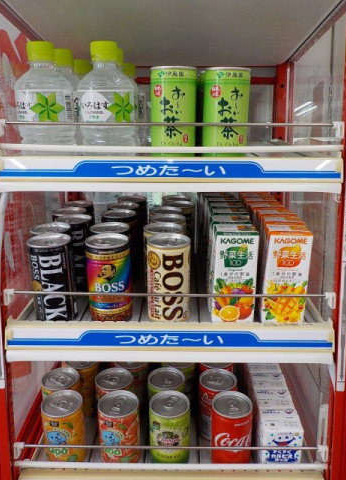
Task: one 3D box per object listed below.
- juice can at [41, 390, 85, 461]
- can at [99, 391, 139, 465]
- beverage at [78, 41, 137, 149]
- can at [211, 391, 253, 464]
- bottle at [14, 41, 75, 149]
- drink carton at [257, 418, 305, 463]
[{"bbox_3d":[-0.144,0.255,0.555,0.053,0.089,0.053,0,18,0],"label":"juice can"},{"bbox_3d":[-0.071,0.255,0.554,0.053,0.089,0.053,0,18,0],"label":"can"},{"bbox_3d":[-0.080,-0.166,0.503,0.067,0.131,0.067,0,17,1],"label":"beverage"},{"bbox_3d":[0.079,0.259,0.562,0.053,0.090,0.053,0,18,-1],"label":"can"},{"bbox_3d":[-0.148,-0.158,0.485,0.066,0.131,0.066,0,18,-1],"label":"bottle"},{"bbox_3d":[0.137,0.270,0.547,0.050,0.080,0.038,0,18,-1],"label":"drink carton"}]

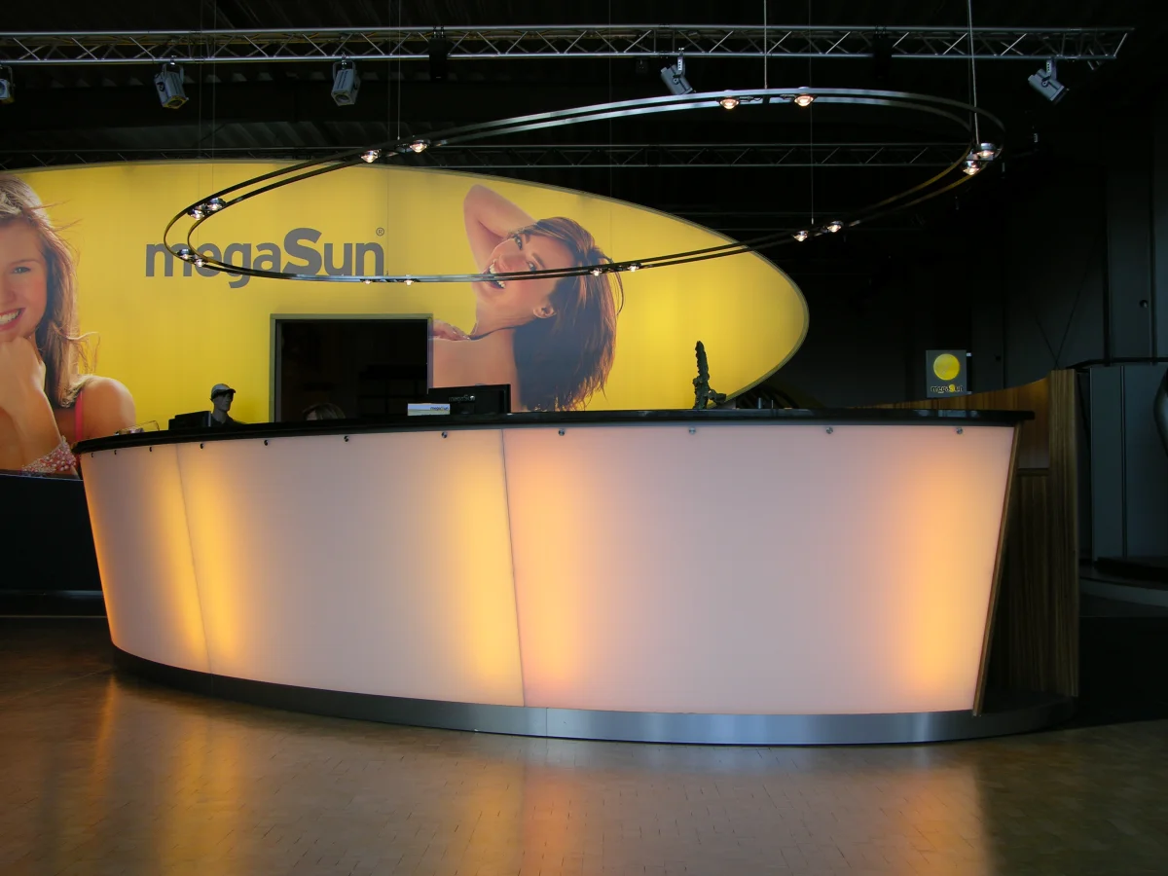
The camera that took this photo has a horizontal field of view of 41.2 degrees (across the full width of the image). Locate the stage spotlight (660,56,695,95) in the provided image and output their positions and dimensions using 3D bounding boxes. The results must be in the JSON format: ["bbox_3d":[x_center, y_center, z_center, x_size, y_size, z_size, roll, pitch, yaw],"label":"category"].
[{"bbox_3d":[0.826,-3.061,13.300,0.330,0.320,0.220,45,10,13],"label":"stage spotlight"}]

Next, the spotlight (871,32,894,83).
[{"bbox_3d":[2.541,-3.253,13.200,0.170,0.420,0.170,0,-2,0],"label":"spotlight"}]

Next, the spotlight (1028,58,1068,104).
[{"bbox_3d":[4.003,-3.055,13.300,0.330,0.320,0.220,39,15,24],"label":"spotlight"}]

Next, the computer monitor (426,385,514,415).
[{"bbox_3d":[-0.468,-0.007,6.293,0.430,0.400,0.180,-2,-3,37],"label":"computer monitor"}]

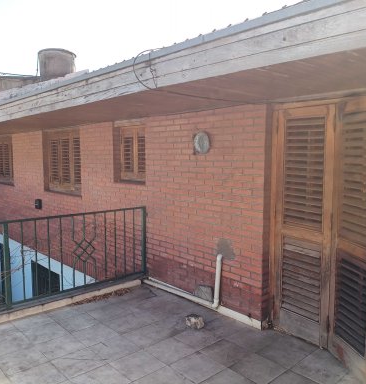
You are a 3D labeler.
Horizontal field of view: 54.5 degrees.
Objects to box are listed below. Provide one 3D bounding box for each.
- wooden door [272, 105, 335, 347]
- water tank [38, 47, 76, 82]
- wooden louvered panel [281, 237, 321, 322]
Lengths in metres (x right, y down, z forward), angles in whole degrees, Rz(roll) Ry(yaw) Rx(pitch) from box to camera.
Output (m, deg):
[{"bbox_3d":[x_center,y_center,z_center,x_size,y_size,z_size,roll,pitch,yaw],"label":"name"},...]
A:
[{"bbox_3d":[1.072,0.285,3.173,0.045,2.050,0.535,-4,7,-43],"label":"wooden door"},{"bbox_3d":[-3.859,-3.663,10.960,1.100,1.150,1.100,-4,7,-43],"label":"water tank"},{"bbox_3d":[1.070,0.766,3.214,0.035,0.715,0.378,-4,7,-43],"label":"wooden louvered panel"}]

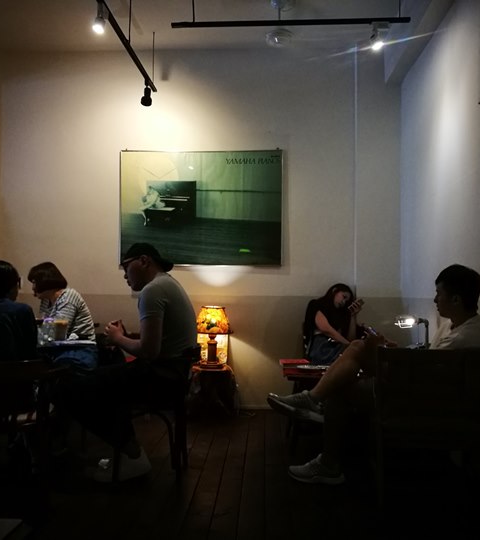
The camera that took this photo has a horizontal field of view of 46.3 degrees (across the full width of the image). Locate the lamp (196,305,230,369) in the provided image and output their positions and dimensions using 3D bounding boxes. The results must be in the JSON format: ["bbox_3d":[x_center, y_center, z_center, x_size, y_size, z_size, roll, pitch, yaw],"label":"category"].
[{"bbox_3d":[-0.211,0.530,4.480,0.270,0.510,0.270,0,-2,3],"label":"lamp"}]

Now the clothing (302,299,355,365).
[{"bbox_3d":[0.701,0.490,4.400,0.400,0.520,0.350,2,-2,-37],"label":"clothing"}]

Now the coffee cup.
[{"bbox_3d":[-1.013,0.336,3.170,0.090,0.125,0.090,0,-2,0],"label":"coffee cup"}]

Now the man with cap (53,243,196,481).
[{"bbox_3d":[-0.602,0.489,3.006,0.760,1.270,0.520,0,-2,5],"label":"man with cap"}]

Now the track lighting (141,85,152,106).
[{"bbox_3d":[-0.729,-1.361,4.380,0.090,0.165,0.120,0,-2,7],"label":"track lighting"}]

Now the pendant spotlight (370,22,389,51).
[{"bbox_3d":[0.852,-1.420,3.430,0.120,0.180,0.100,0,-2,-6],"label":"pendant spotlight"}]

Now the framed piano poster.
[{"bbox_3d":[-0.334,-0.532,4.836,1.390,0.990,0.035,0,-2,3],"label":"framed piano poster"}]

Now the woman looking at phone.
[{"bbox_3d":[0.767,0.619,4.312,0.520,1.060,0.700,2,-2,-37],"label":"woman looking at phone"}]

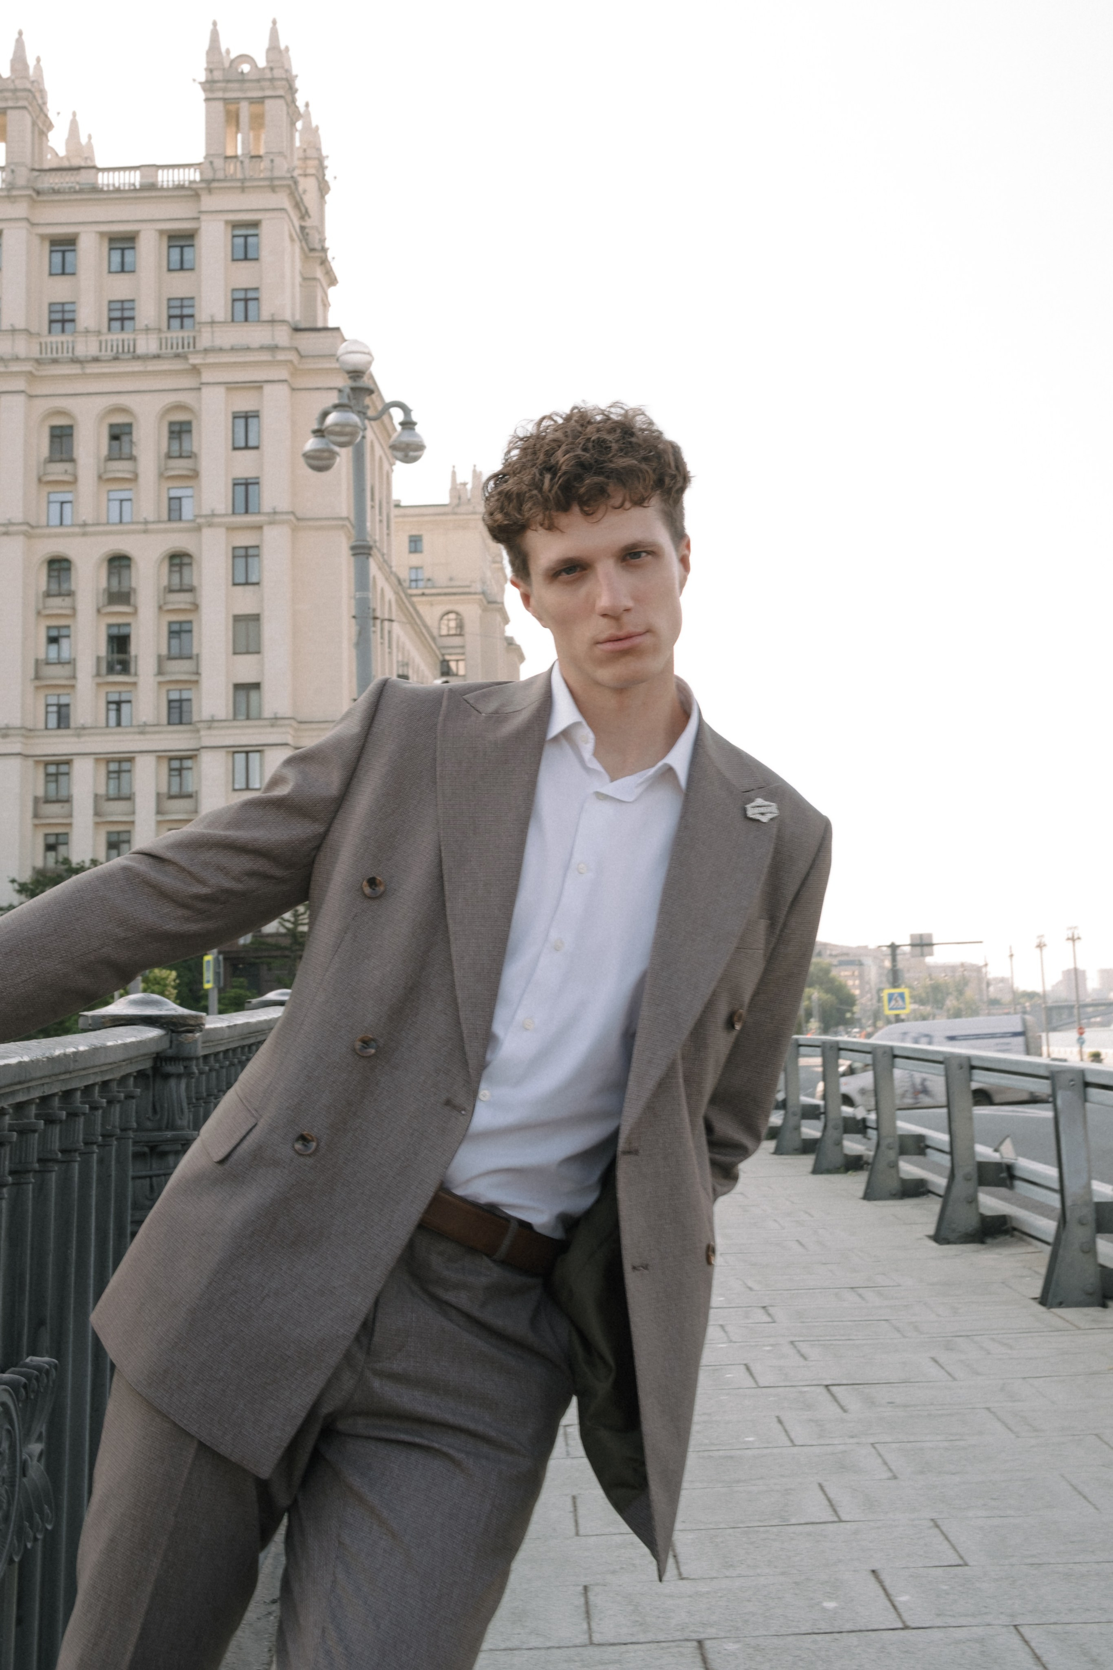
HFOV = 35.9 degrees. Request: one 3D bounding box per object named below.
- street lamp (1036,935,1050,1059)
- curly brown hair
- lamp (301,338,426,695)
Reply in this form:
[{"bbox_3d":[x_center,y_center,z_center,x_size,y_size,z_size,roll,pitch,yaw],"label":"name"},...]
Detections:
[{"bbox_3d":[41.980,14.125,148.000,1.100,11.000,1.100,-4,-7,17],"label":"street lamp"},{"bbox_3d":[0.025,-0.307,1.570,0.195,0.175,0.220,-13,-5,-1],"label":"curly brown hair"},{"bbox_3d":[-2.277,-1.027,20.300,1.500,9.800,1.500,-1,-7,-11],"label":"lamp"}]

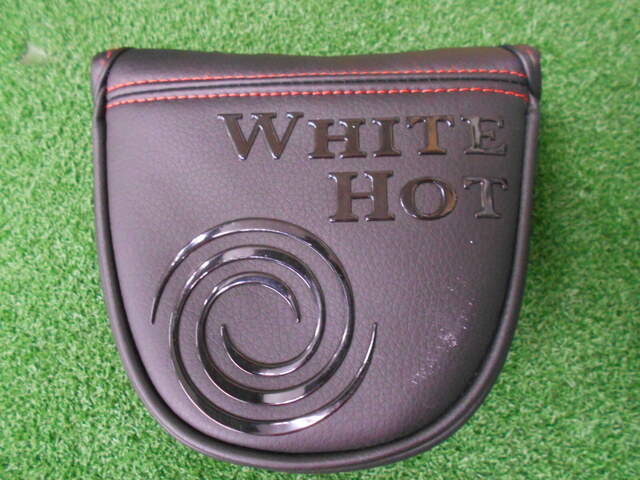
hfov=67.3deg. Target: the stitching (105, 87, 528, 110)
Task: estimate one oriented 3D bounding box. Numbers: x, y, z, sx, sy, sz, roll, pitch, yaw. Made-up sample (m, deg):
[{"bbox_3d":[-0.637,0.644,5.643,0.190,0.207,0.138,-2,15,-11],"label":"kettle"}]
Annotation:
[{"bbox_3d":[-0.001,-0.044,0.143,0.129,0.011,0.006,-1,81,0],"label":"stitching"}]

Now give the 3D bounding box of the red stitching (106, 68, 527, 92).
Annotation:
[{"bbox_3d":[-0.001,-0.049,0.145,0.130,0.011,0.006,-1,81,0],"label":"red stitching"}]

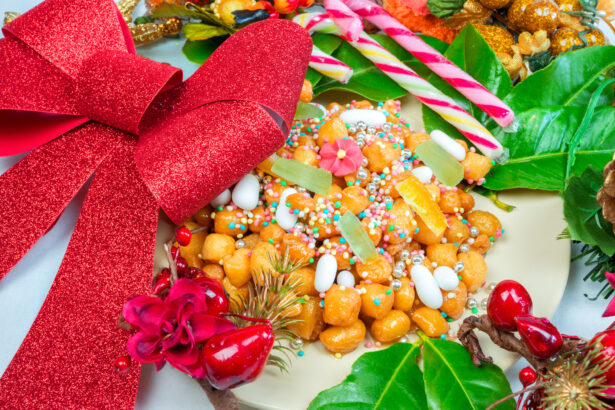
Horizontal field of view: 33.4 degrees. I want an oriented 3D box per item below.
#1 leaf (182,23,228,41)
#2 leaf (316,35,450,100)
[{"bbox_3d":[-0.060,-0.102,0.598,0.029,0.008,0.016,2,50,1],"label":"leaf"},{"bbox_3d":[0.042,-0.078,0.579,0.088,0.014,0.053,-14,51,-11],"label":"leaf"}]

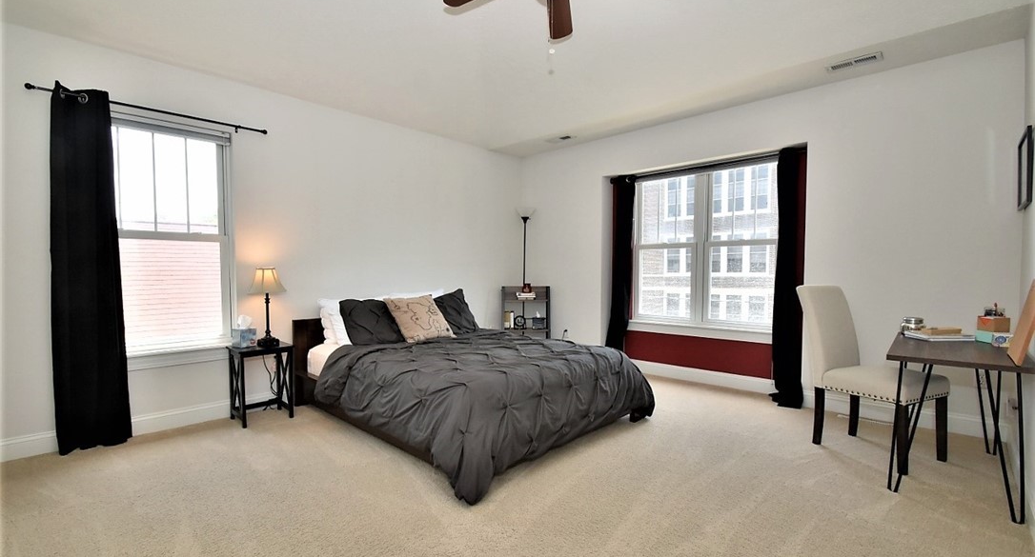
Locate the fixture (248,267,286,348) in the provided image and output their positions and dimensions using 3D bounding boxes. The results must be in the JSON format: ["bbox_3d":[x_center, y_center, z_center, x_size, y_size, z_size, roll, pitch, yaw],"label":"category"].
[{"bbox_3d":[-1.940,0.217,3.356,0.296,0.605,0.296,1,2,43],"label":"fixture"}]

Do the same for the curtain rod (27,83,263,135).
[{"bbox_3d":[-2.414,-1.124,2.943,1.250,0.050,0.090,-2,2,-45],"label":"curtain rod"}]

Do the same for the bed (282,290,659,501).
[{"bbox_3d":[-0.432,0.604,3.437,2.280,0.889,1.767,1,2,43],"label":"bed"}]

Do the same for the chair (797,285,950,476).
[{"bbox_3d":[2.113,0.549,2.615,0.470,0.990,0.615,-1,2,-27],"label":"chair"}]

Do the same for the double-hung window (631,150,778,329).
[{"bbox_3d":[1.772,-0.314,4.154,1.414,1.516,0.103,1,2,43],"label":"double-hung window"}]

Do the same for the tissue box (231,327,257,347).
[{"bbox_3d":[-2.098,0.453,3.309,0.114,0.139,0.114,1,2,31],"label":"tissue box"}]

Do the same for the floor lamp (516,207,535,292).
[{"bbox_3d":[0.100,0.052,5.466,0.247,1.898,0.247,0,1,0],"label":"floor lamp"}]

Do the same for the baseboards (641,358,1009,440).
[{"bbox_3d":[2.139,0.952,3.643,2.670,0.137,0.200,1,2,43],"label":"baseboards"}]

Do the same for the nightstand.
[{"bbox_3d":[-1.950,0.793,3.288,0.362,0.540,0.362,1,2,43],"label":"nightstand"}]

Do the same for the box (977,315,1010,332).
[{"bbox_3d":[2.677,0.262,2.430,0.095,0.079,0.095,0,1,3],"label":"box"}]

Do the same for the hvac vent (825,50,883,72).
[{"bbox_3d":[2.327,-1.489,2.975,0.308,0.023,0.137,1,2,43],"label":"hvac vent"}]

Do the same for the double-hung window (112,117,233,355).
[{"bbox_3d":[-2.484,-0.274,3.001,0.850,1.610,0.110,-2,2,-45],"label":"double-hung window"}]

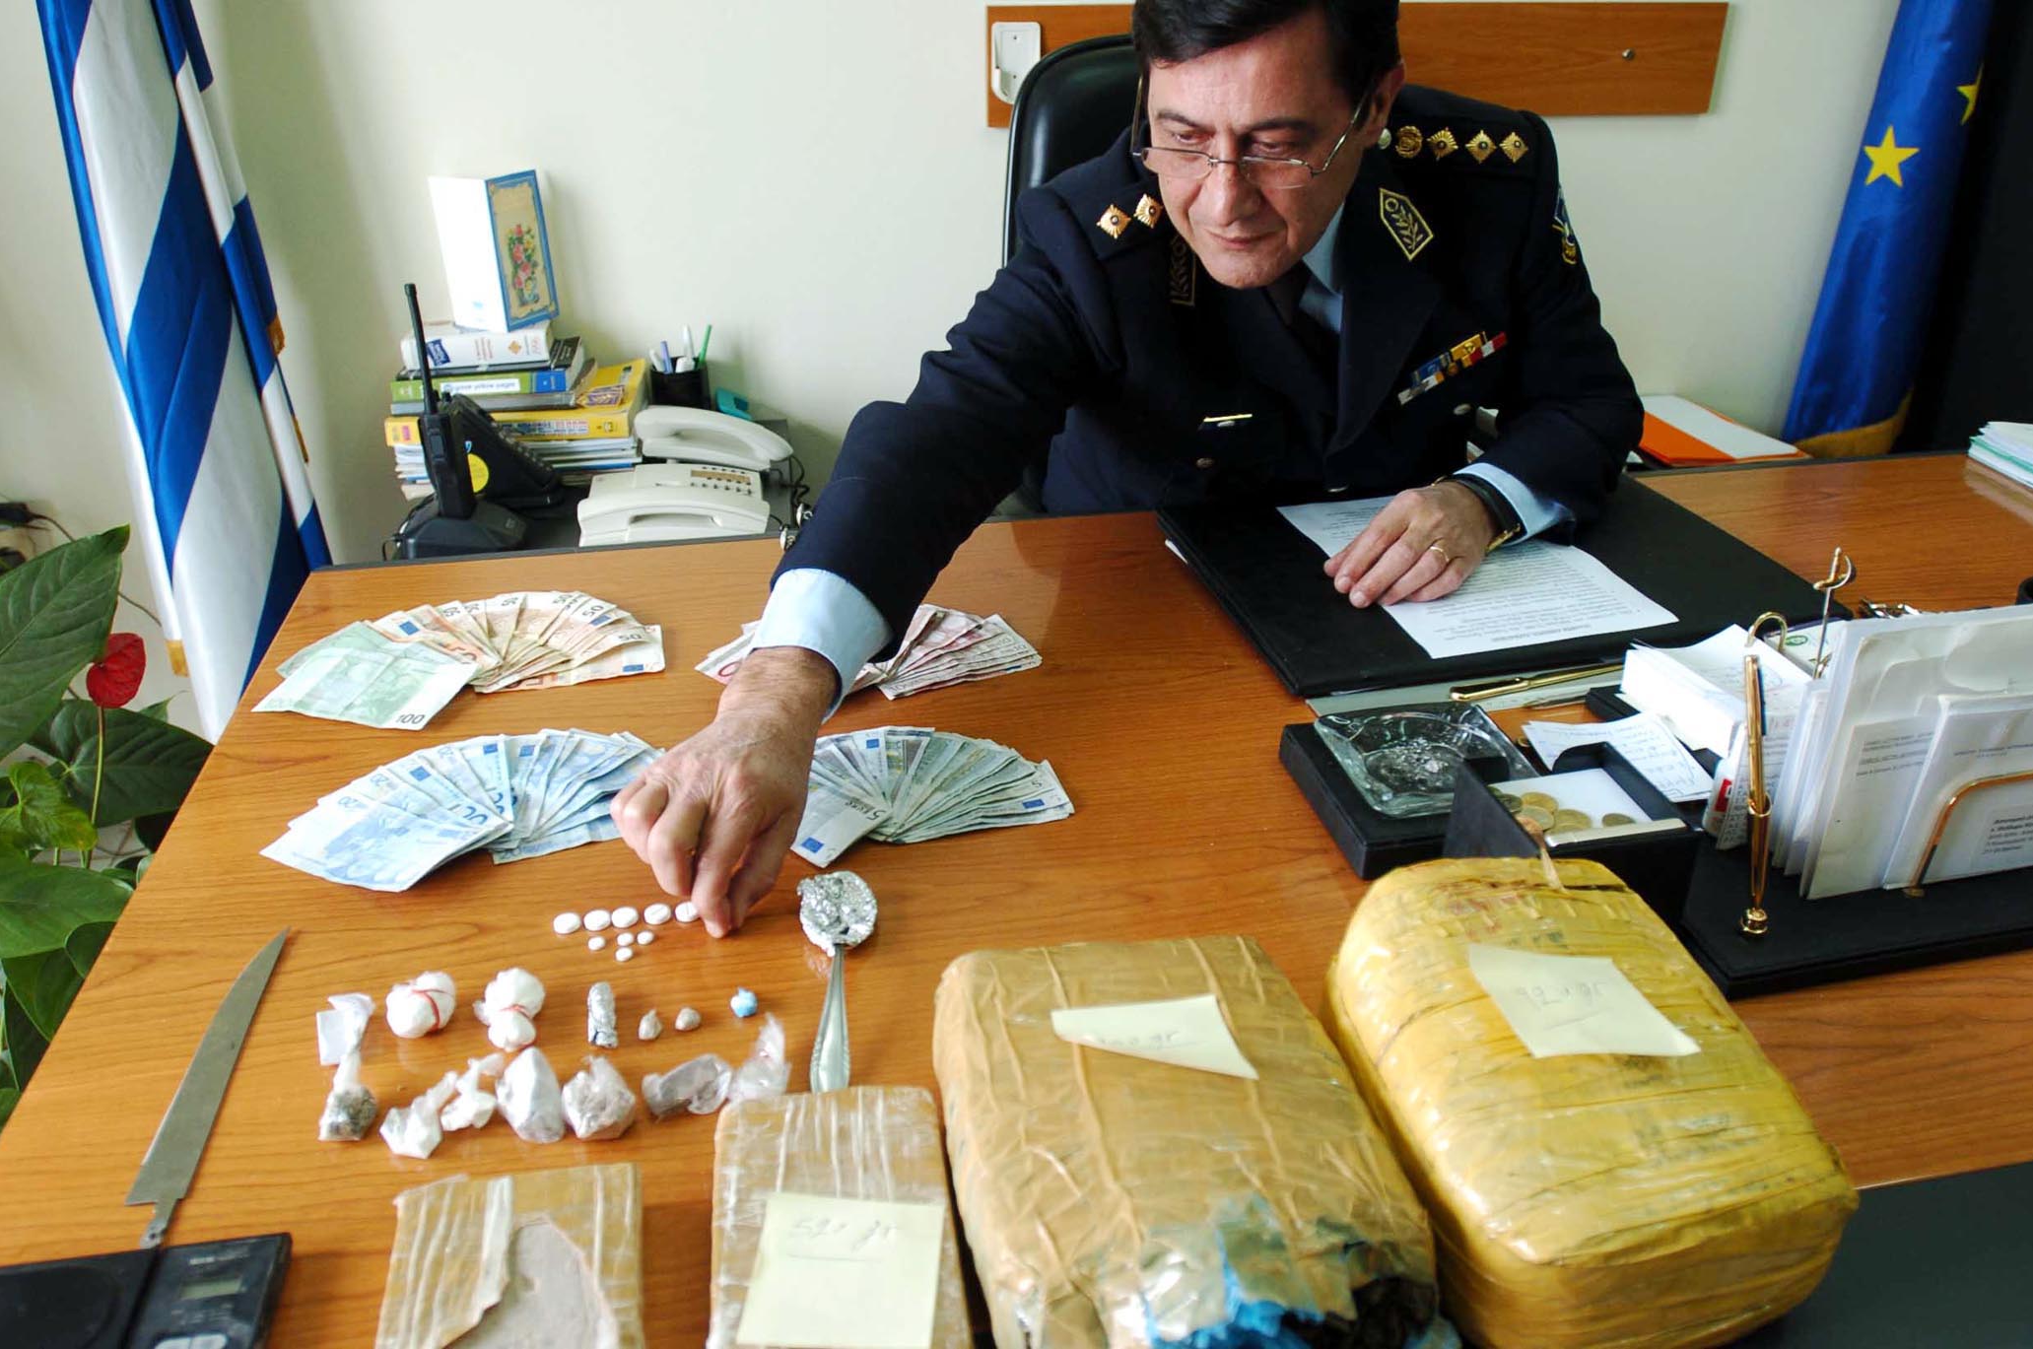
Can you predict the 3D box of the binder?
[{"bbox_3d":[0.398,-0.094,1.226,0.468,0.017,0.340,-6,30,-10],"label":"binder"}]

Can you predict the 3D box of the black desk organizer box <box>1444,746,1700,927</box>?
[{"bbox_3d":[0.306,0.099,0.792,0.090,0.077,0.092,-5,30,-10],"label":"black desk organizer box"}]

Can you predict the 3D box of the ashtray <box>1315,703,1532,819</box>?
[{"bbox_3d":[0.263,0.054,0.898,0.105,0.029,0.103,-4,30,-7],"label":"ashtray"}]

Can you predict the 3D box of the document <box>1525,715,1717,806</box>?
[{"bbox_3d":[0.385,0.052,0.908,0.092,0.014,0.098,-2,30,-3],"label":"document"}]

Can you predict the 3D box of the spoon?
[{"bbox_3d":[-0.100,0.168,0.769,0.046,0.021,0.186,-3,30,-4],"label":"spoon"}]

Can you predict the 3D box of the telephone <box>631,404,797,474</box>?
[{"bbox_3d":[-0.379,-0.292,1.773,0.207,0.078,0.105,5,30,9],"label":"telephone"}]

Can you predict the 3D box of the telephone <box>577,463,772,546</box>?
[{"bbox_3d":[-0.380,-0.191,1.602,0.206,0.070,0.152,-4,30,-6],"label":"telephone"}]

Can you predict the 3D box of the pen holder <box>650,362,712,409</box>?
[{"bbox_3d":[-0.435,-0.353,1.858,0.076,0.100,0.076,-5,30,-8],"label":"pen holder"}]

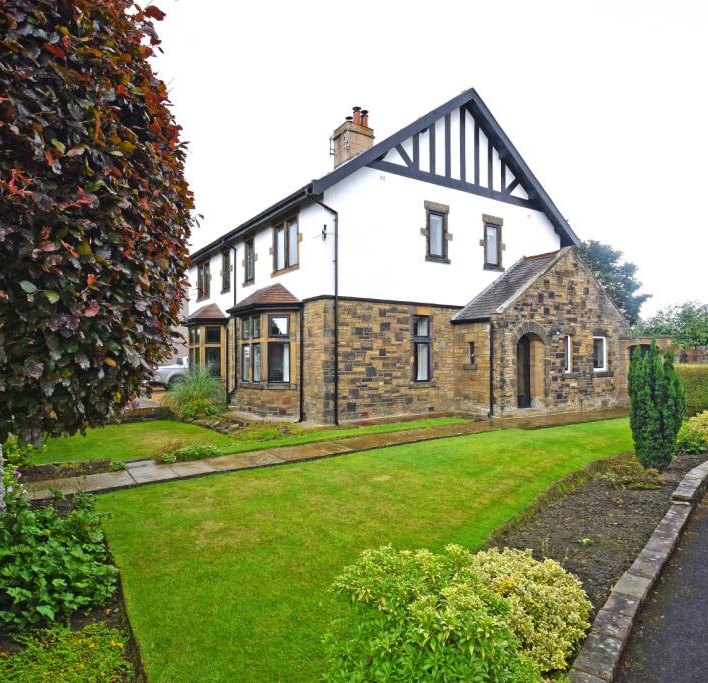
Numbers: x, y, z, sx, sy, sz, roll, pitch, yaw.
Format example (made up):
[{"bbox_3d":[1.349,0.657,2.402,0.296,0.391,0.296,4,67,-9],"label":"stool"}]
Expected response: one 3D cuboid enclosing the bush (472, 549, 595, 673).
[{"bbox_3d":[1.060,1.450,2.720,0.670,0.520,0.630,0,-1,22],"label":"bush"}]

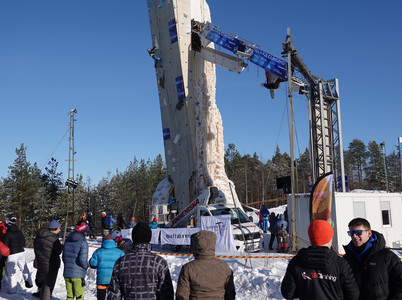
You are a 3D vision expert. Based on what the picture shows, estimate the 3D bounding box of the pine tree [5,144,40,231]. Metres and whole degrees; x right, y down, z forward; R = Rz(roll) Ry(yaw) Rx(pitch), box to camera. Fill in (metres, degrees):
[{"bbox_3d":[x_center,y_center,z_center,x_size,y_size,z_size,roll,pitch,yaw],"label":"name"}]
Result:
[{"bbox_3d":[-14.280,3.065,34.000,2.900,7.259,2.900,-1,-8,0],"label":"pine tree"}]

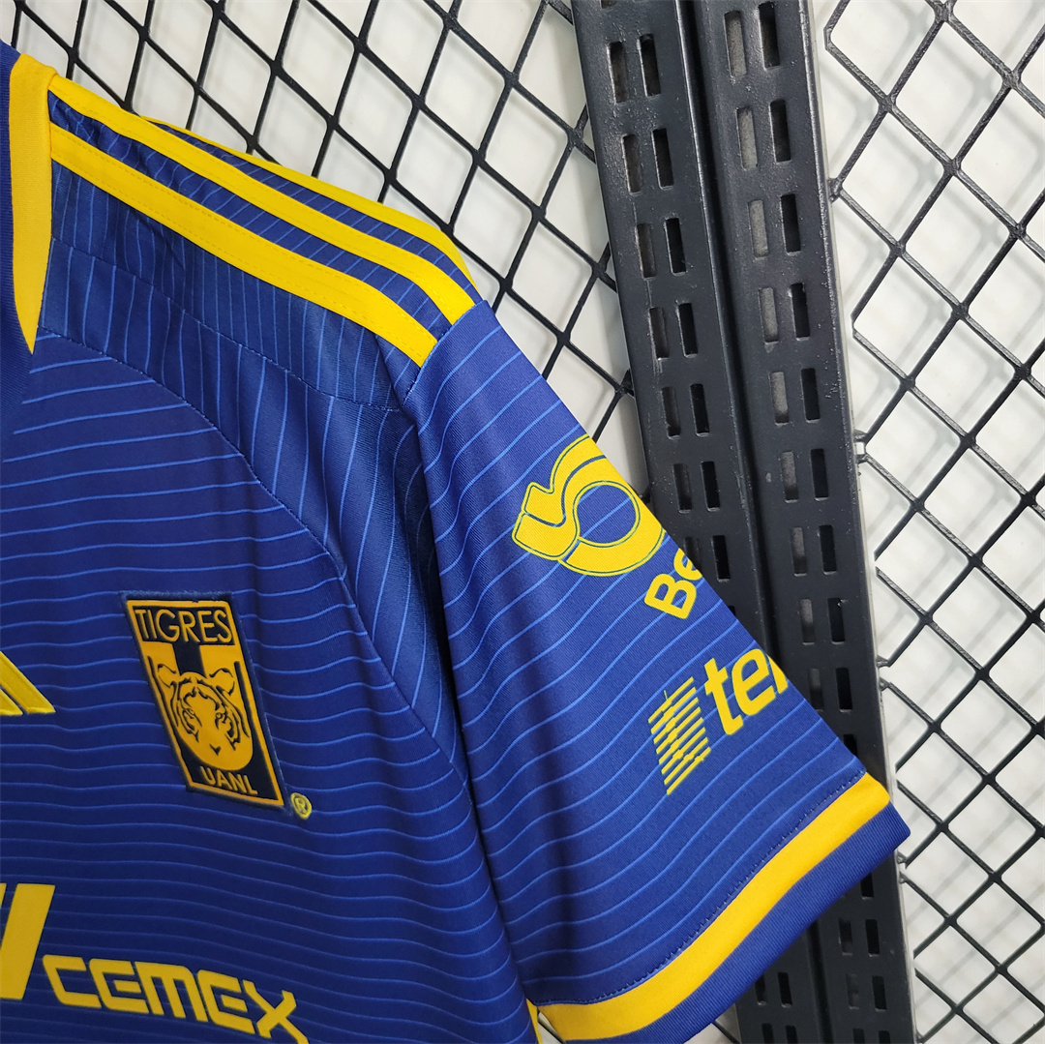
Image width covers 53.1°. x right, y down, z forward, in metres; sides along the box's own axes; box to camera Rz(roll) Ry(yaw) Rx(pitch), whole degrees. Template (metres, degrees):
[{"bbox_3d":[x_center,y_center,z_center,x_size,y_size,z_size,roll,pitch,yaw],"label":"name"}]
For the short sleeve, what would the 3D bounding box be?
[{"bbox_3d":[0.052,0.059,0.362,0.153,0.279,0.084,-4,19,22],"label":"short sleeve"}]

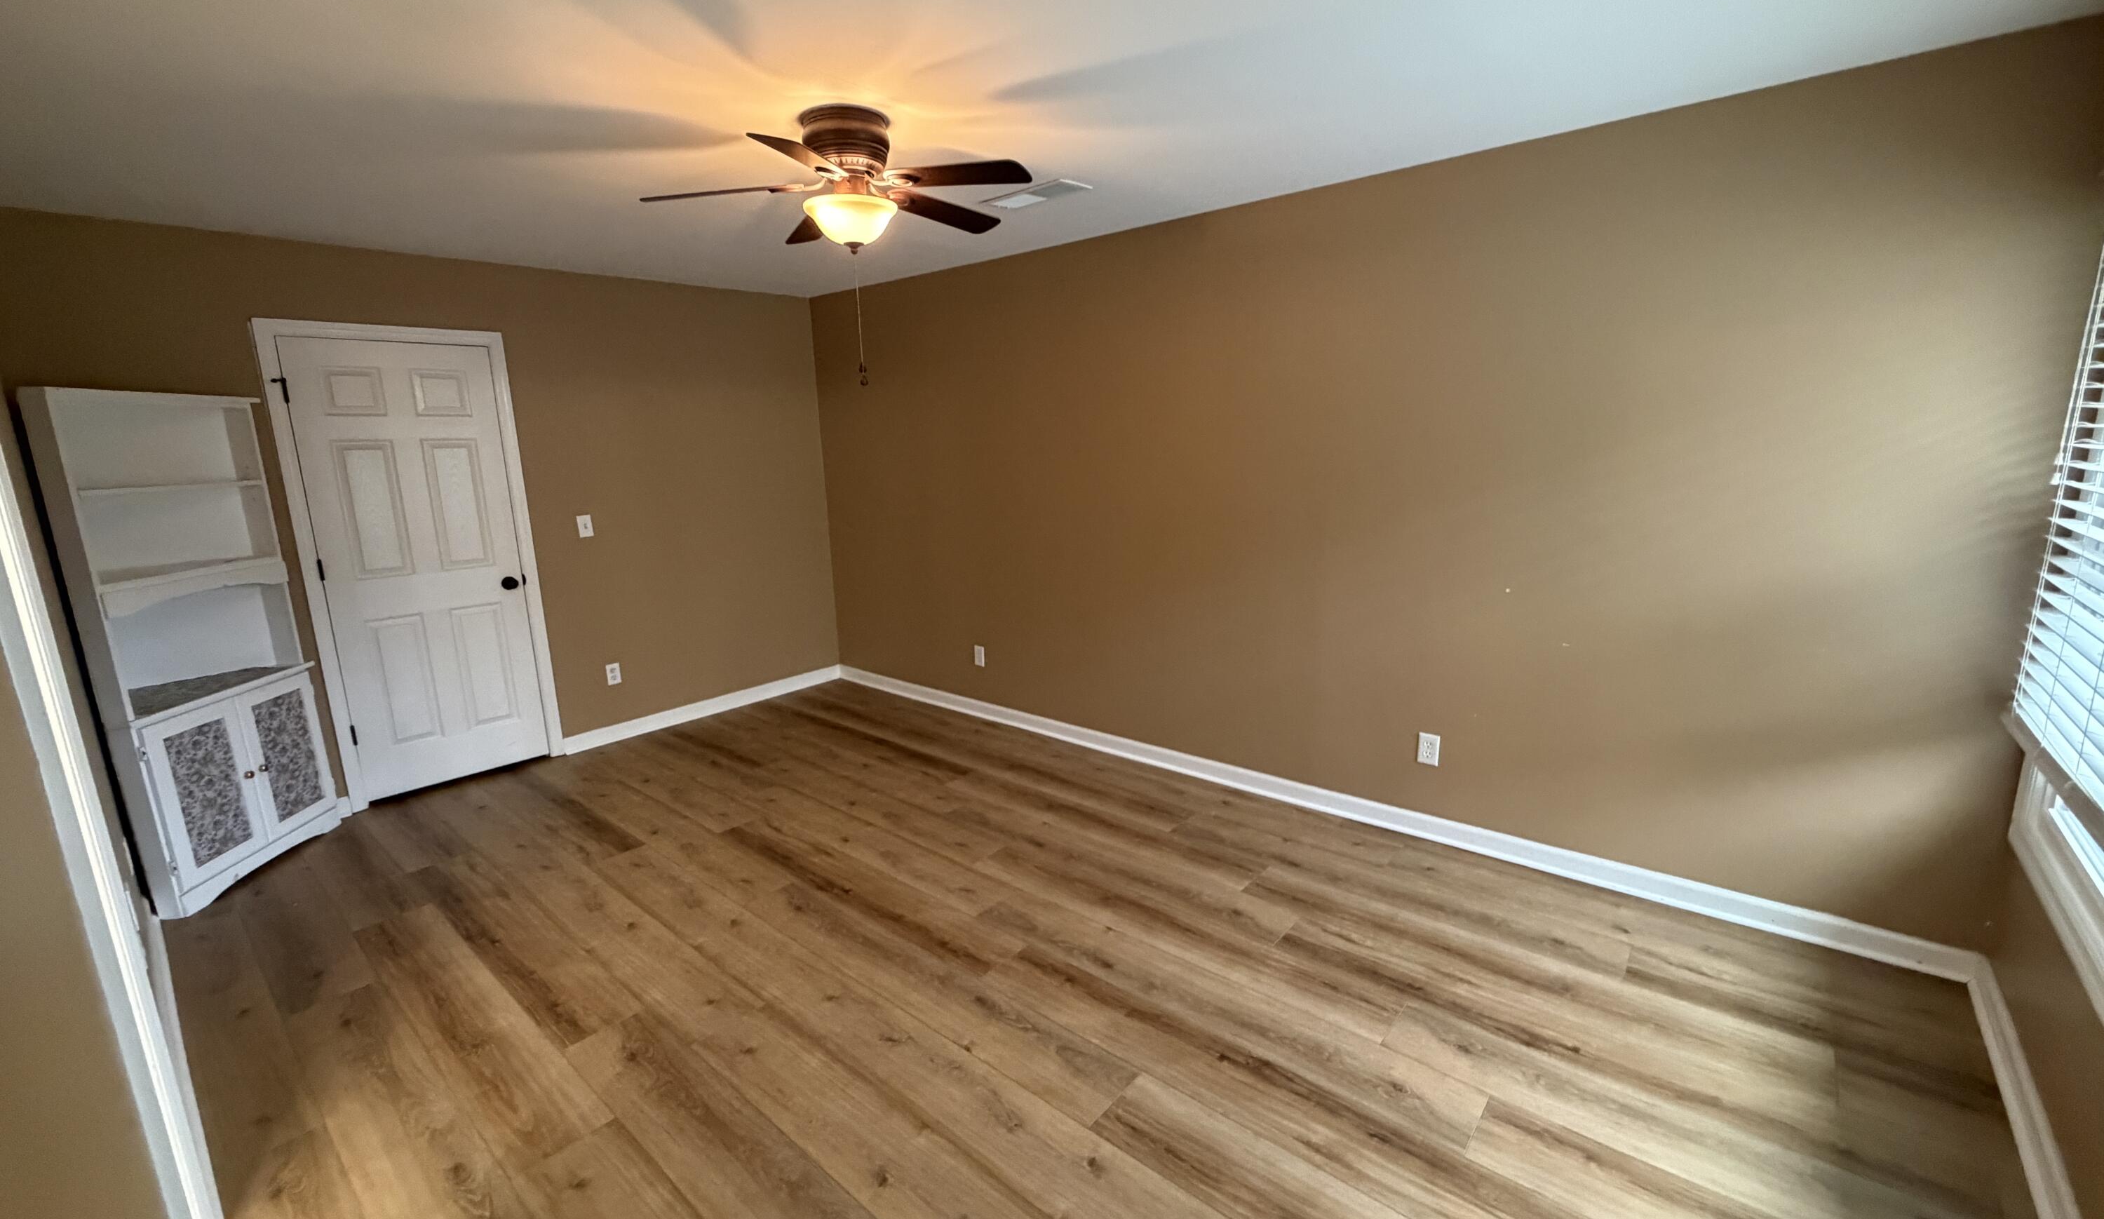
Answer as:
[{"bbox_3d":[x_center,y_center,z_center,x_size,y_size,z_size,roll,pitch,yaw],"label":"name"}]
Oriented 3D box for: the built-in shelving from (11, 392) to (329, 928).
[{"bbox_3d":[-3.319,0.136,3.143,0.484,1.795,0.765,-3,11,-4],"label":"built-in shelving"}]

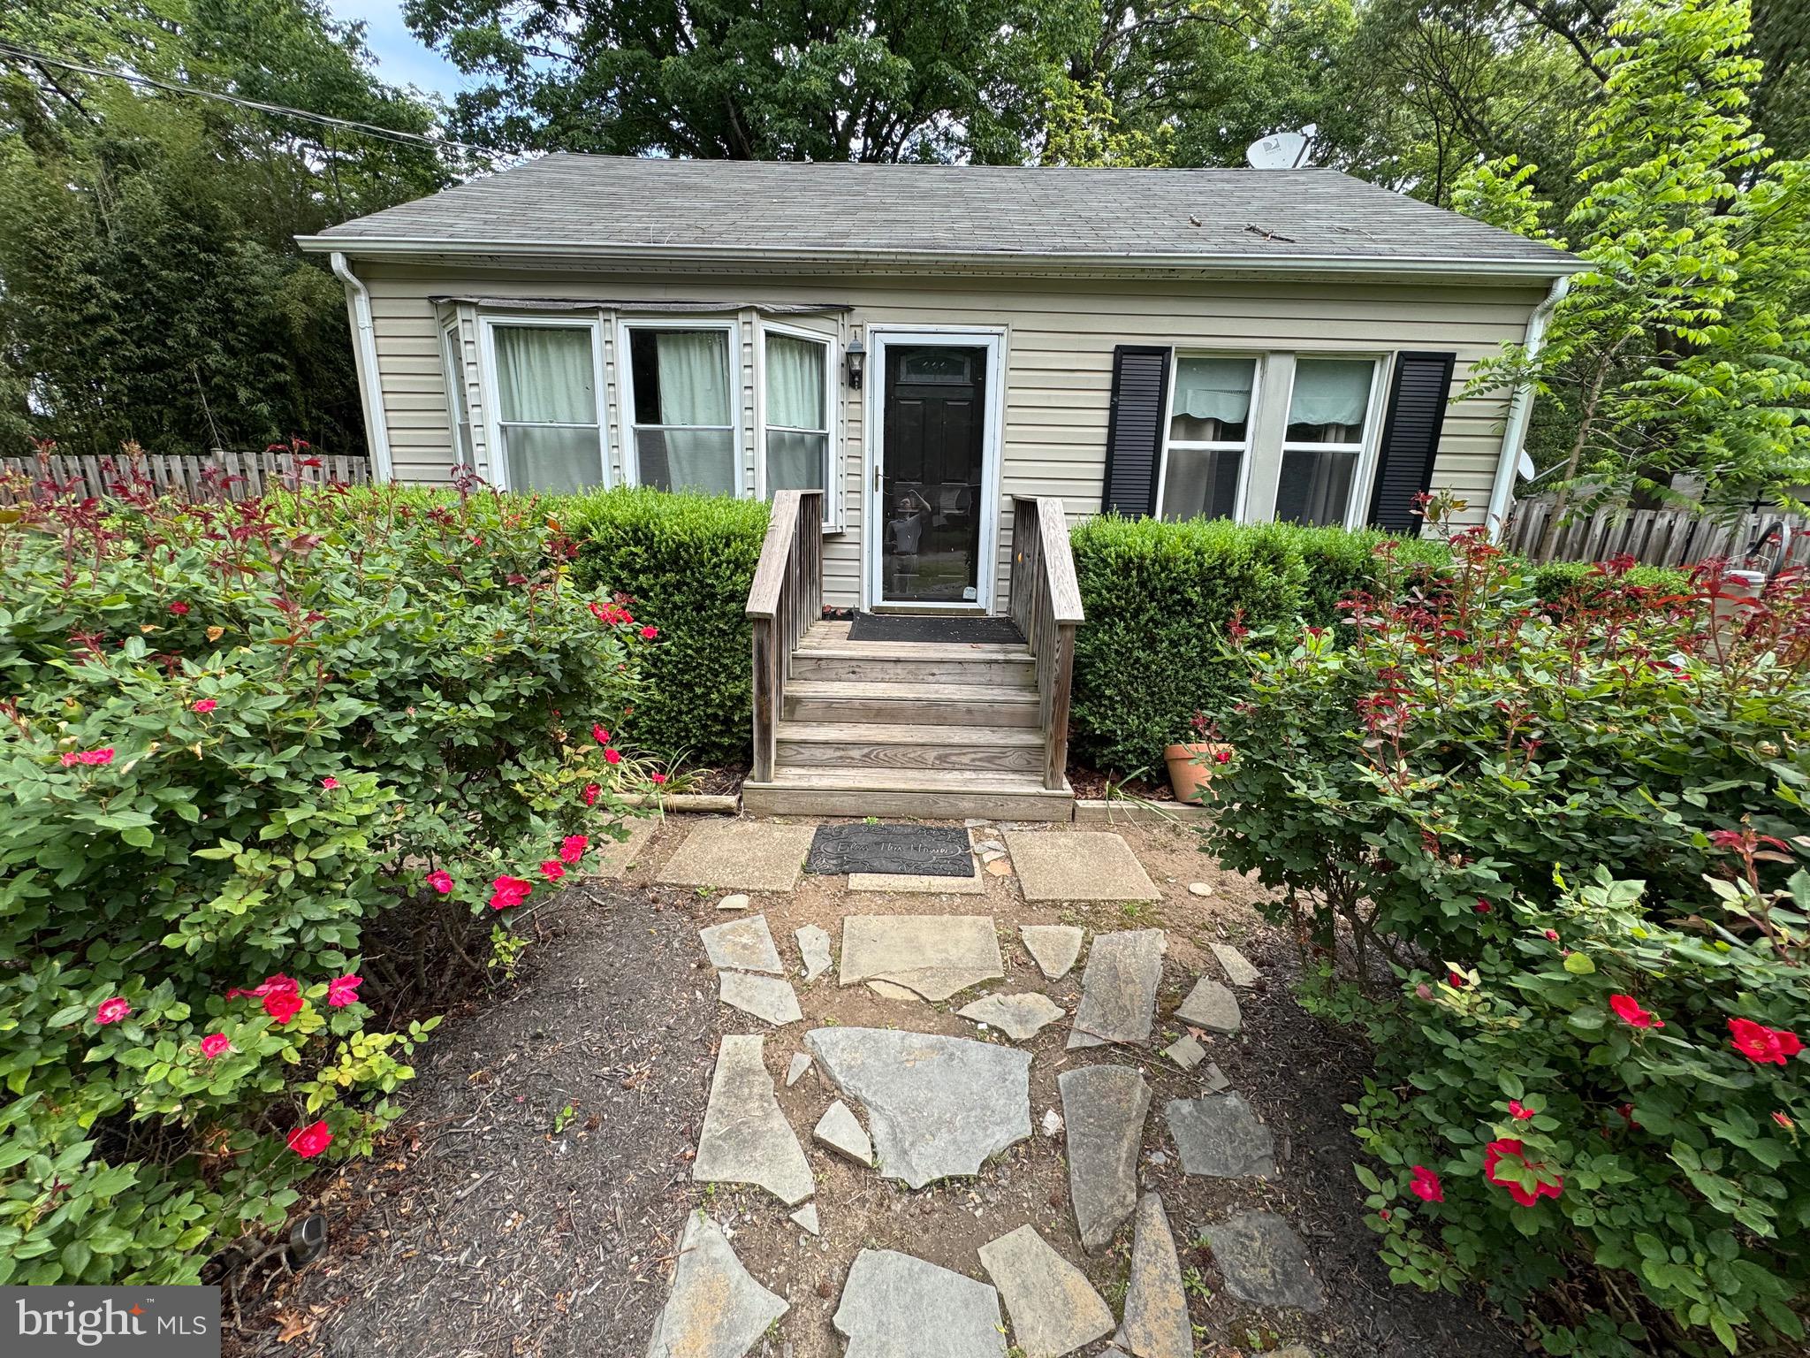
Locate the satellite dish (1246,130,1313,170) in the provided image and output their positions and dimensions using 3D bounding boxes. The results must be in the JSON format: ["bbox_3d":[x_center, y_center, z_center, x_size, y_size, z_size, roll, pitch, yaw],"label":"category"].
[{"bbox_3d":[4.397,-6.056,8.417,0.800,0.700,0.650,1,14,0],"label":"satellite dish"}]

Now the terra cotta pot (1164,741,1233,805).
[{"bbox_3d":[1.661,0.532,4.110,0.405,0.340,0.405,0,-7,22],"label":"terra cotta pot"}]

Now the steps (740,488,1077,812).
[{"bbox_3d":[0.048,-0.321,4.722,1.747,1.695,2.080,1,14,0],"label":"steps"}]

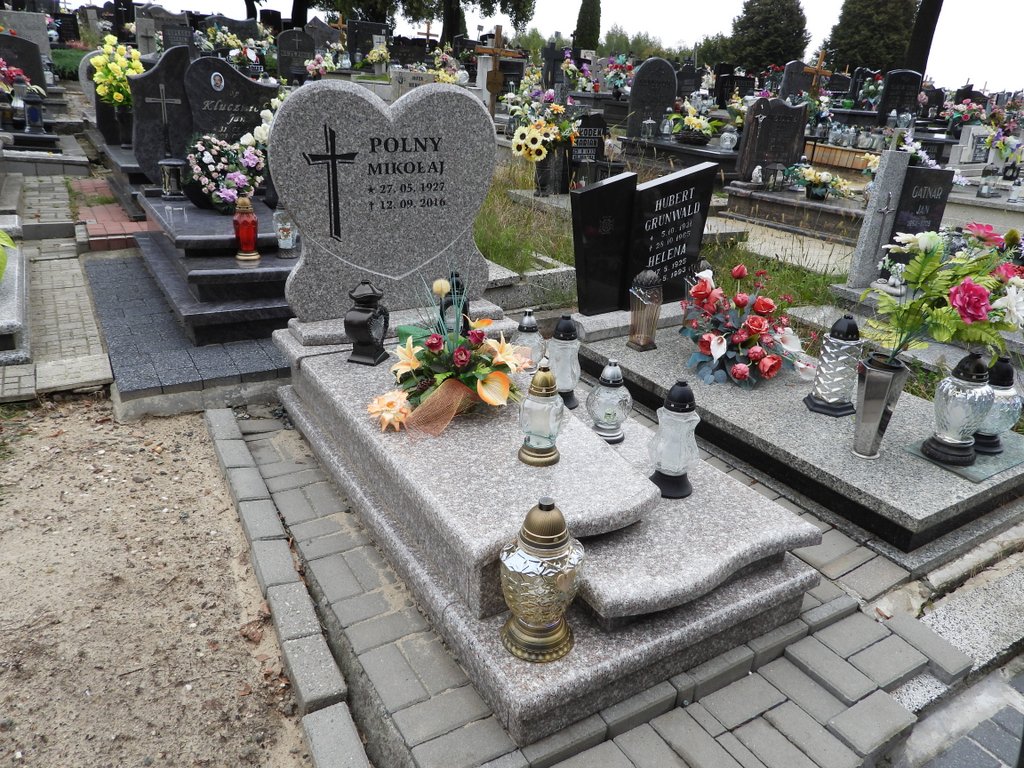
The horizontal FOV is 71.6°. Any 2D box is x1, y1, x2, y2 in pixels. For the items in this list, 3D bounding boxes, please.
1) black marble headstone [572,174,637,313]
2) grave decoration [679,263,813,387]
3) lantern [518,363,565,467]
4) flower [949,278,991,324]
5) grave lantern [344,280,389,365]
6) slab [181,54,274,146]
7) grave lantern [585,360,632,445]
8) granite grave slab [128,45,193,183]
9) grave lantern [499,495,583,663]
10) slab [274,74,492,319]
[{"bbox_3d":[0.431,-0.690,3.540,0.340,0.700,0.080,-11,26,-30],"label":"black marble headstone"},{"bbox_3d":[0.963,-0.251,2.925,0.500,0.415,0.460,-11,25,-29],"label":"grave decoration"},{"bbox_3d":[0.083,0.080,1.964,0.122,0.275,0.122,2,23,-1],"label":"lantern"},{"bbox_3d":[1.385,-0.250,2.150,0.110,0.125,0.085,16,26,30],"label":"flower"},{"bbox_3d":[-0.534,-0.234,2.629,0.125,0.300,0.118,8,23,14],"label":"grave lantern"},{"bbox_3d":[-1.874,-1.778,4.812,0.600,0.780,0.080,-11,26,-30],"label":"slab"},{"bbox_3d":[0.314,0.049,2.274,0.146,0.266,0.146,2,23,-1],"label":"grave lantern"},{"bbox_3d":[-2.253,-1.732,4.581,0.400,0.830,0.080,-11,26,-30],"label":"granite grave slab"},{"bbox_3d":[0.065,0.409,1.555,0.180,0.360,0.180,2,23,-1],"label":"grave lantern"},{"bbox_3d":[-0.502,-0.758,2.947,0.940,0.910,0.100,-11,25,-29],"label":"slab"}]

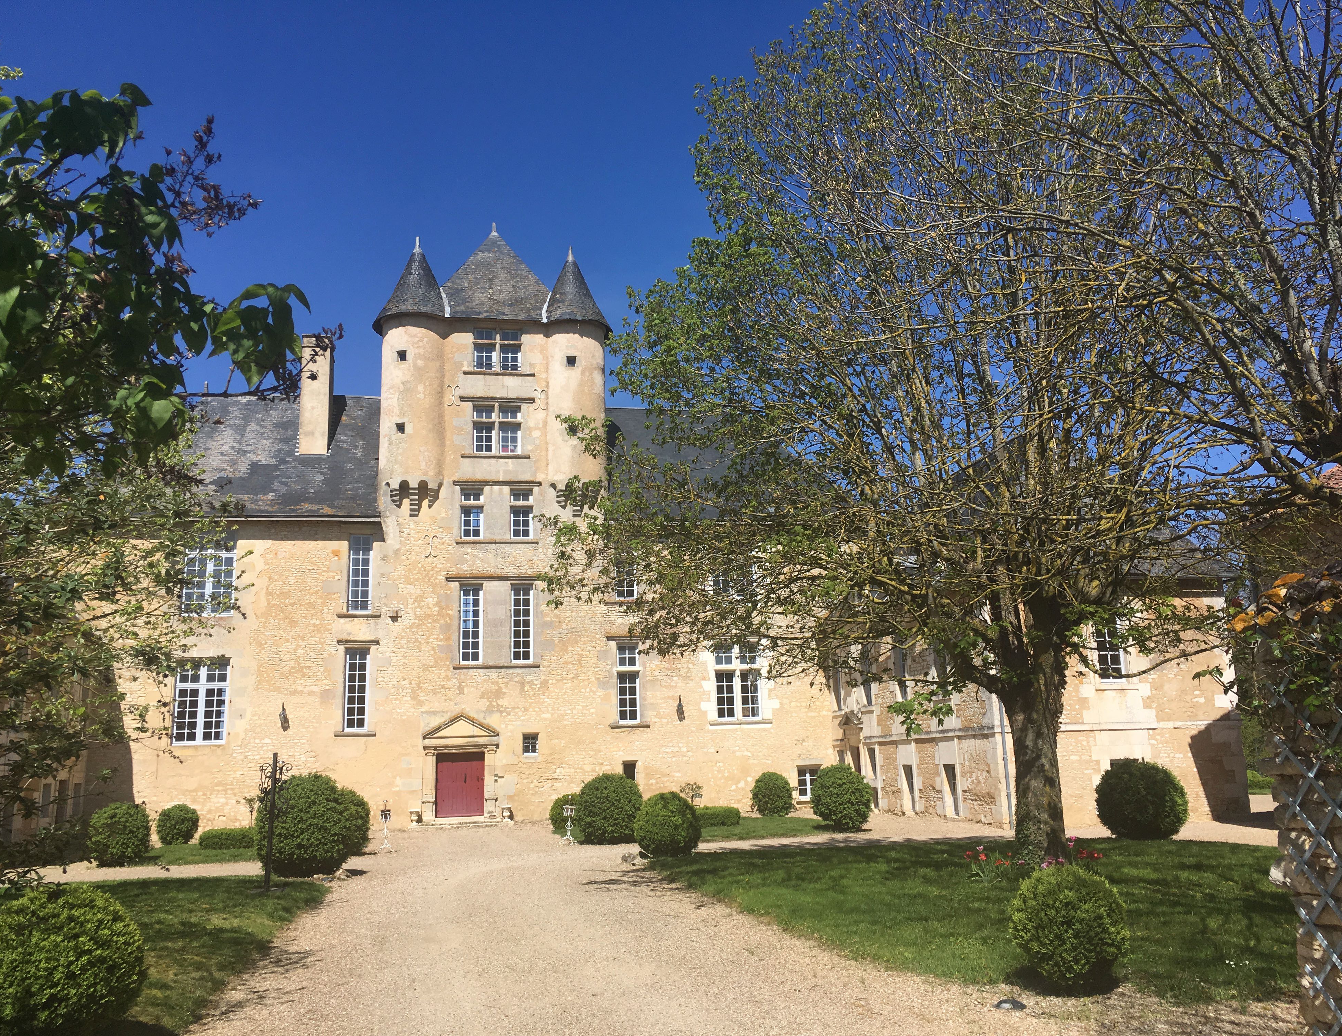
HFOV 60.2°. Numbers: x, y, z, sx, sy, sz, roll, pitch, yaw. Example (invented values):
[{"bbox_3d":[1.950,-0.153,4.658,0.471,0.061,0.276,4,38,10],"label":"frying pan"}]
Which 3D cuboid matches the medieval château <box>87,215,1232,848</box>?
[{"bbox_3d":[-3.239,-1.692,38.832,30.500,23.200,23.500,0,-12,-11],"label":"medieval château"}]

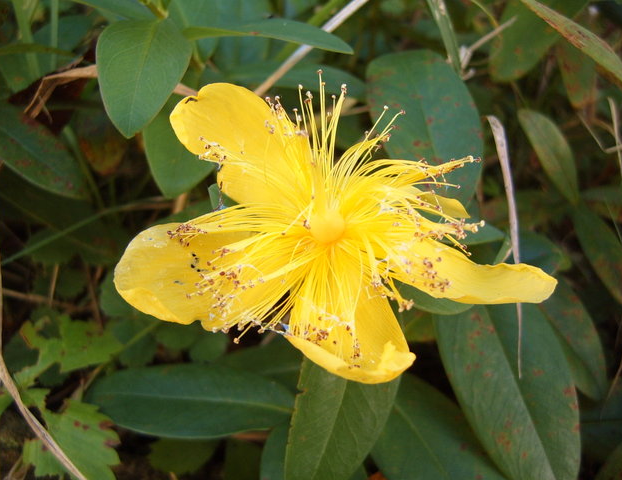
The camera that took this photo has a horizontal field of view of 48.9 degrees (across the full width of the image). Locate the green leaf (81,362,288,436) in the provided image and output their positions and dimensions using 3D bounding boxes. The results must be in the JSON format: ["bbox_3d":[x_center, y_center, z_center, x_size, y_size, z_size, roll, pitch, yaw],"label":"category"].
[{"bbox_3d":[-0.036,0.048,0.205,0.064,0.008,0.025,4,60,2],"label":"green leaf"}]

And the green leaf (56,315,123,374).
[{"bbox_3d":[-0.070,0.033,0.215,0.021,0.005,0.018,-22,62,-12],"label":"green leaf"}]

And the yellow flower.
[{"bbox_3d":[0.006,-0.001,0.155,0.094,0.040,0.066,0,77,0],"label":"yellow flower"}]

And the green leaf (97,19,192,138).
[{"bbox_3d":[-0.042,-0.041,0.172,0.024,0.007,0.036,14,60,5],"label":"green leaf"}]

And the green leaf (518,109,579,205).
[{"bbox_3d":[0.085,-0.030,0.245,0.014,0.006,0.042,-27,72,-17],"label":"green leaf"}]

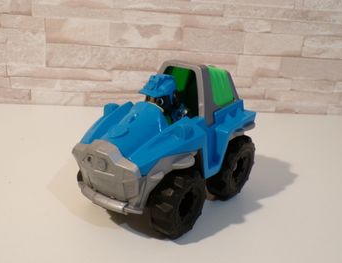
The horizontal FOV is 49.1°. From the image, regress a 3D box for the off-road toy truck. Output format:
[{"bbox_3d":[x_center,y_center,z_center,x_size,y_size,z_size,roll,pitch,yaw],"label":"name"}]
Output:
[{"bbox_3d":[0.001,0.001,0.359,0.103,0.134,0.179,17,24,35],"label":"off-road toy truck"}]

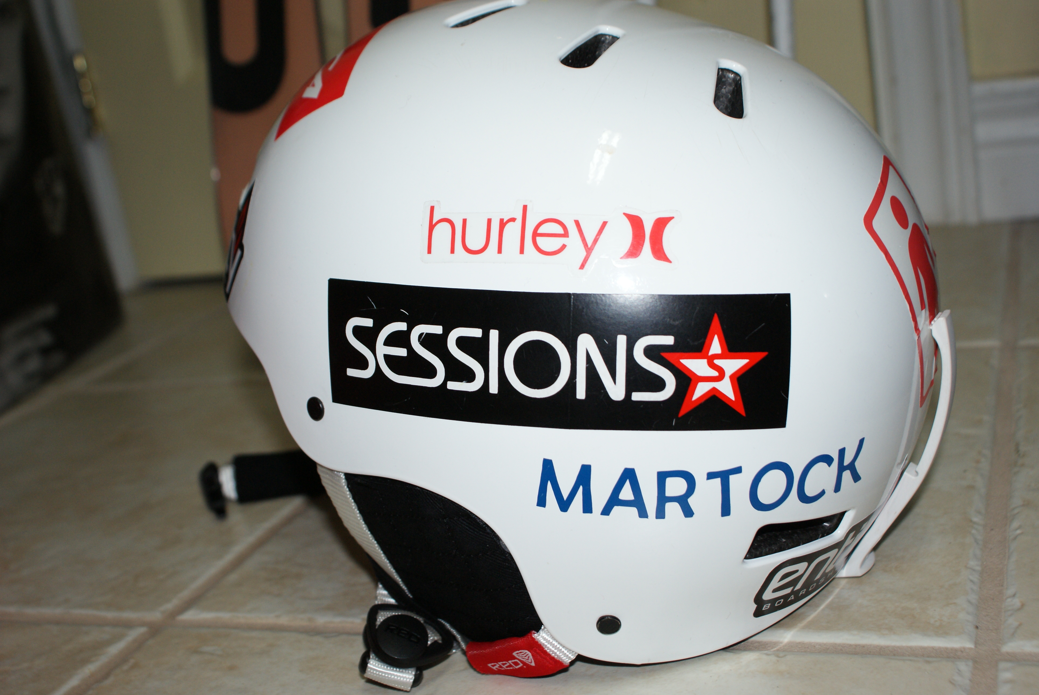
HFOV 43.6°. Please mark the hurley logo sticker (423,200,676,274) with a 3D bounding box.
[{"bbox_3d":[0.008,-0.035,0.408,0.085,0.021,0.007,4,-7,12],"label":"hurley logo sticker"}]

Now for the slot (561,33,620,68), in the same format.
[{"bbox_3d":[0.025,-0.096,0.434,0.011,0.011,0.025,31,58,25],"label":"slot"}]

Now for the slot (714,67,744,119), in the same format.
[{"bbox_3d":[0.068,-0.082,0.430,0.011,0.011,0.025,16,52,-8],"label":"slot"}]

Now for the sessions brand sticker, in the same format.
[{"bbox_3d":[0.009,0.003,0.418,0.154,0.047,0.021,4,13,11],"label":"sessions brand sticker"}]

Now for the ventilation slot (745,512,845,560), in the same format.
[{"bbox_3d":[0.091,0.062,0.445,0.040,0.015,0.013,-8,28,-23],"label":"ventilation slot"}]

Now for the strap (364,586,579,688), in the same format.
[{"bbox_3d":[-0.018,0.099,0.447,0.070,0.035,0.030,-3,17,23],"label":"strap"}]

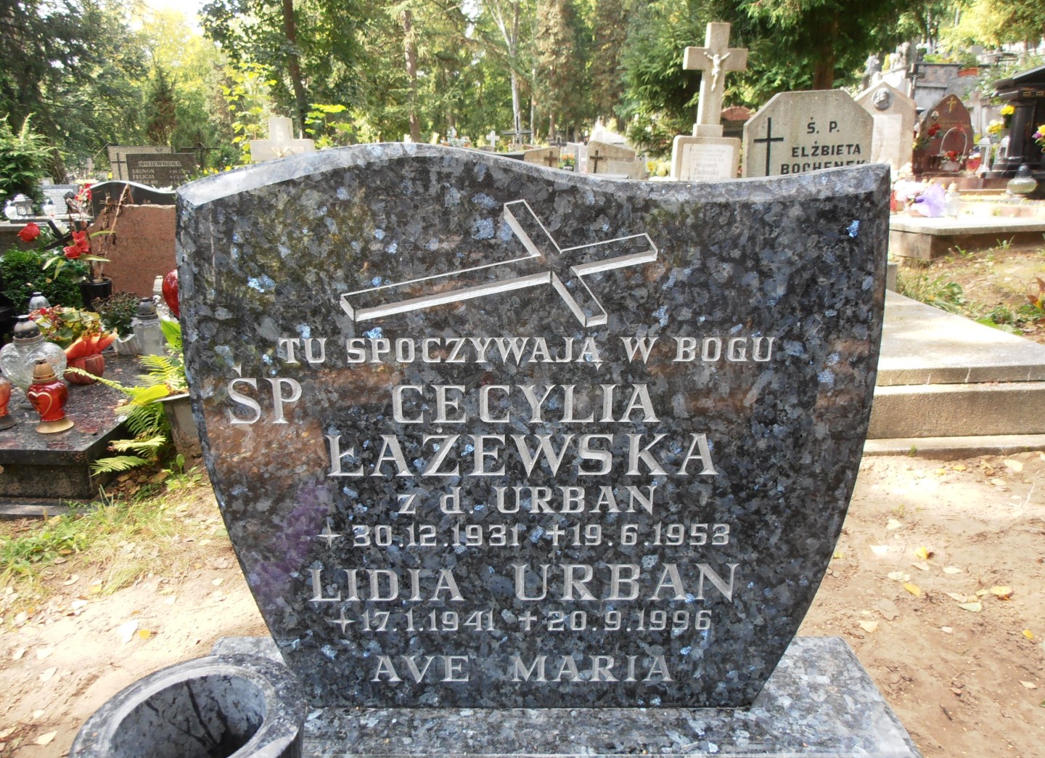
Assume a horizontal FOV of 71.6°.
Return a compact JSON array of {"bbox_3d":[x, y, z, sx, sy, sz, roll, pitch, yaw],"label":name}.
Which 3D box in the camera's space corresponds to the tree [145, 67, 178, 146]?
[{"bbox_3d":[-6.963,-4.694,14.406,0.620,2.800,0.620,-1,17,0],"label":"tree"}]

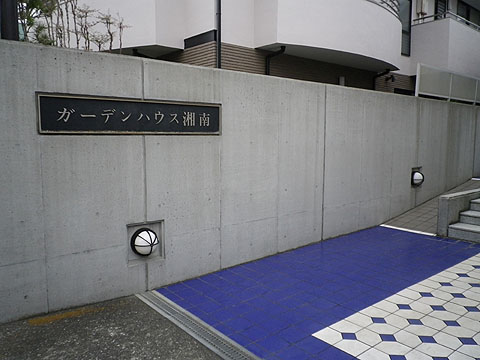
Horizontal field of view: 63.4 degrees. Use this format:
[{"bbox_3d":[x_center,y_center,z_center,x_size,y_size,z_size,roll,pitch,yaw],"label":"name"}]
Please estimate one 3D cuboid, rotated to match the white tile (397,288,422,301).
[{"bbox_3d":[1.622,1.091,3.681,0.195,0.012,0.195,-6,8,-38],"label":"white tile"}]

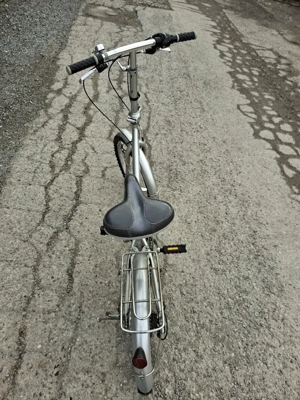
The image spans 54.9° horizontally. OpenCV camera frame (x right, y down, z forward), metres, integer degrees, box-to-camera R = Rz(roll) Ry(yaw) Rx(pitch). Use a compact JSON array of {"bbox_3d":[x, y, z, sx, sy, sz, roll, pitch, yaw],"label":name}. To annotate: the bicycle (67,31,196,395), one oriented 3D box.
[{"bbox_3d":[-0.050,-0.060,1.345,0.530,1.090,1.530,-2,44,-3],"label":"bicycle"}]

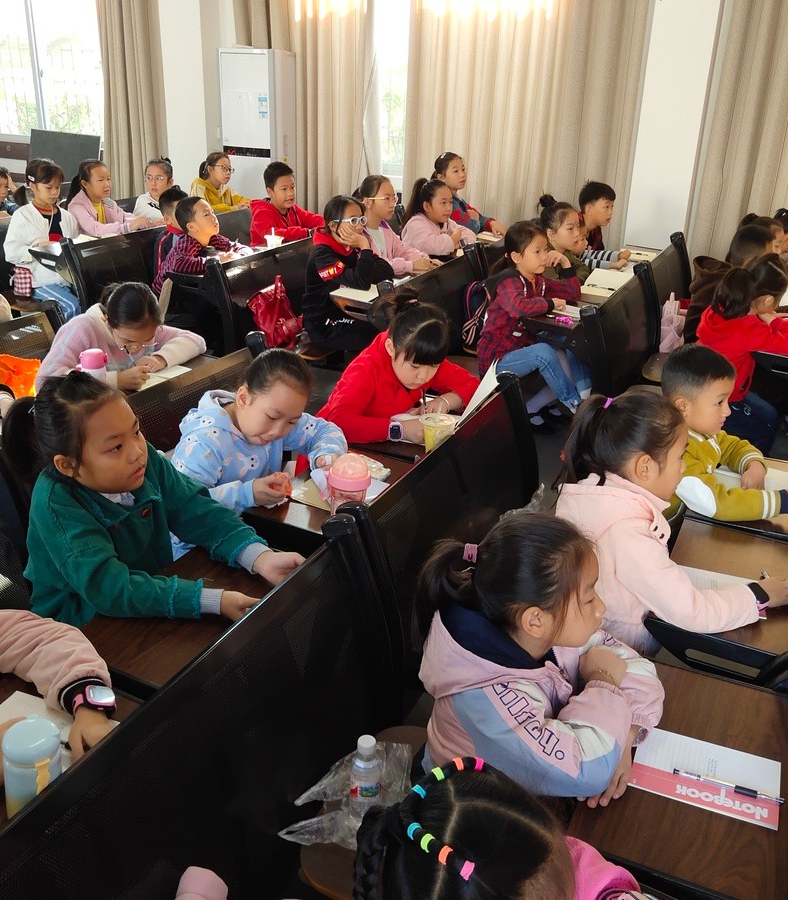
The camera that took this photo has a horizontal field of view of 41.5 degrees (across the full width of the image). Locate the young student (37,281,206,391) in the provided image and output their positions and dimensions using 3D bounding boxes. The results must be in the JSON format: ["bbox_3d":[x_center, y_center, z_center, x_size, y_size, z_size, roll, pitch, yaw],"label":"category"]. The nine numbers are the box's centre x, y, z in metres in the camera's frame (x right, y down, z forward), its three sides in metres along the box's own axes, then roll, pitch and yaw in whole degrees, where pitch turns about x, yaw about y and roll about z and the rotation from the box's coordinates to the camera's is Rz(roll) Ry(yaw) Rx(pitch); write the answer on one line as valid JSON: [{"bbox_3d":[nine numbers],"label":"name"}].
[{"bbox_3d":[-0.877,-0.047,3.423,0.520,0.980,0.500,10,23,24],"label":"young student"}]

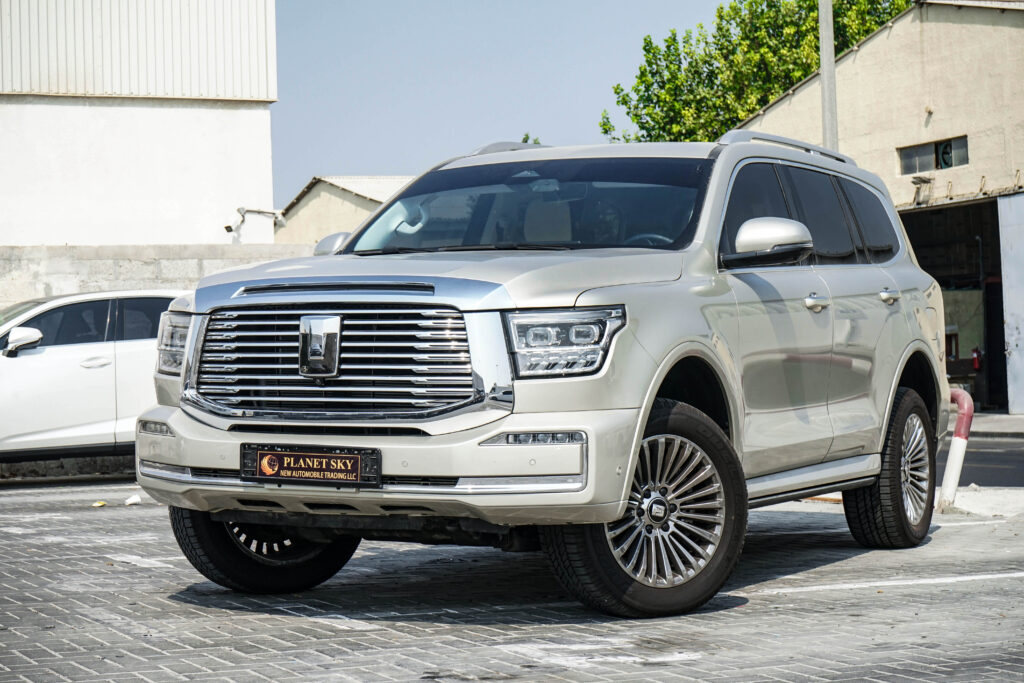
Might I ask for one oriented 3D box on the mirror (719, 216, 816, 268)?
[{"bbox_3d":[0.986,-0.378,7.653,0.320,0.205,0.200,0,0,28],"label":"mirror"}]

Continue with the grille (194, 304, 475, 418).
[{"bbox_3d":[-0.628,0.063,6.782,1.110,0.385,0.110,0,0,28],"label":"grille"}]

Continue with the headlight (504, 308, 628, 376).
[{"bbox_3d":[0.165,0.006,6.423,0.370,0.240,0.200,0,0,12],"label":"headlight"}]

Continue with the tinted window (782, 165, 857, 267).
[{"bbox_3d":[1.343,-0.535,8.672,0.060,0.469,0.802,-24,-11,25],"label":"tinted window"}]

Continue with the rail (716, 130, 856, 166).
[{"bbox_3d":[1.268,-0.853,8.955,0.065,0.115,1.960,0,0,27],"label":"rail"}]

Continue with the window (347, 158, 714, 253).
[{"bbox_3d":[0.072,-0.525,7.918,1.480,0.110,0.800,0,35,27],"label":"window"}]

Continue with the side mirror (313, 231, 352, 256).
[{"bbox_3d":[-0.740,-0.382,8.495,0.270,0.190,0.180,0,0,27],"label":"side mirror"}]

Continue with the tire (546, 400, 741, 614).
[{"bbox_3d":[0.476,0.593,7.115,0.775,0.775,0.270,0,0,-33],"label":"tire"}]

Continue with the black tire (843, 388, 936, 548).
[{"bbox_3d":[1.805,0.604,9.528,0.270,0.770,0.770,0,0,27],"label":"black tire"}]

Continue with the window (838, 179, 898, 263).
[{"bbox_3d":[1.726,-0.554,9.453,0.060,0.424,0.681,-23,-10,24],"label":"window"}]

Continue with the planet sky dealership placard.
[{"bbox_3d":[-0.674,0.418,6.692,0.550,0.135,0.030,0,0,28],"label":"planet sky dealership placard"}]

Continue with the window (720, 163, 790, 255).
[{"bbox_3d":[0.964,-0.533,8.086,0.050,0.490,1.050,-21,-10,27],"label":"window"}]

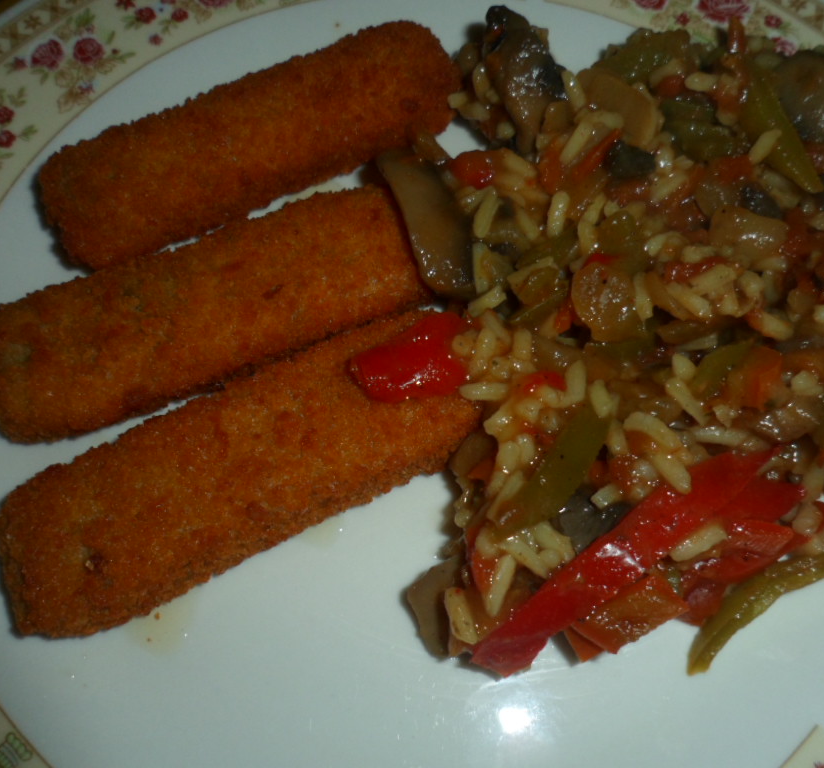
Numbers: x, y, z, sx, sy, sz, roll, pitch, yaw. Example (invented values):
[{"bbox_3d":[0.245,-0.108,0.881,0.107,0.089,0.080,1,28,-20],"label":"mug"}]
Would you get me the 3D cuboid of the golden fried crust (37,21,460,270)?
[{"bbox_3d":[-0.035,-0.055,0.175,0.095,0.017,0.028,-26,68,-9],"label":"golden fried crust"}]

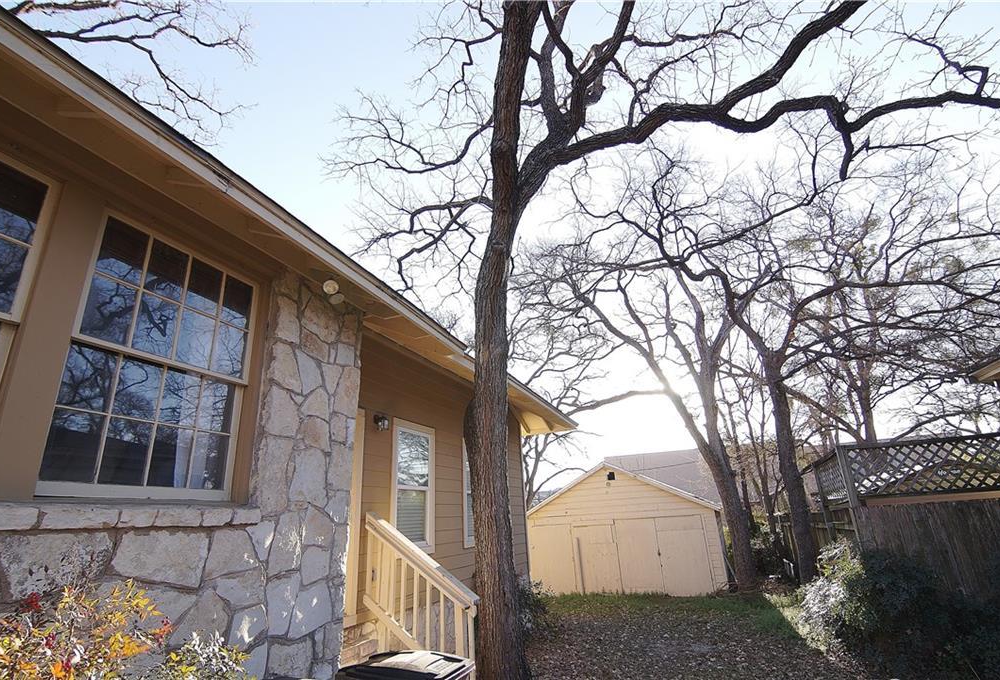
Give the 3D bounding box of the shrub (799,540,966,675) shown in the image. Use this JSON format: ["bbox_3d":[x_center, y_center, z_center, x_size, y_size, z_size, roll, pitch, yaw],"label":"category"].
[{"bbox_3d":[4.750,3.200,5.750,1.550,1.300,1.500,-10,-21,18],"label":"shrub"}]

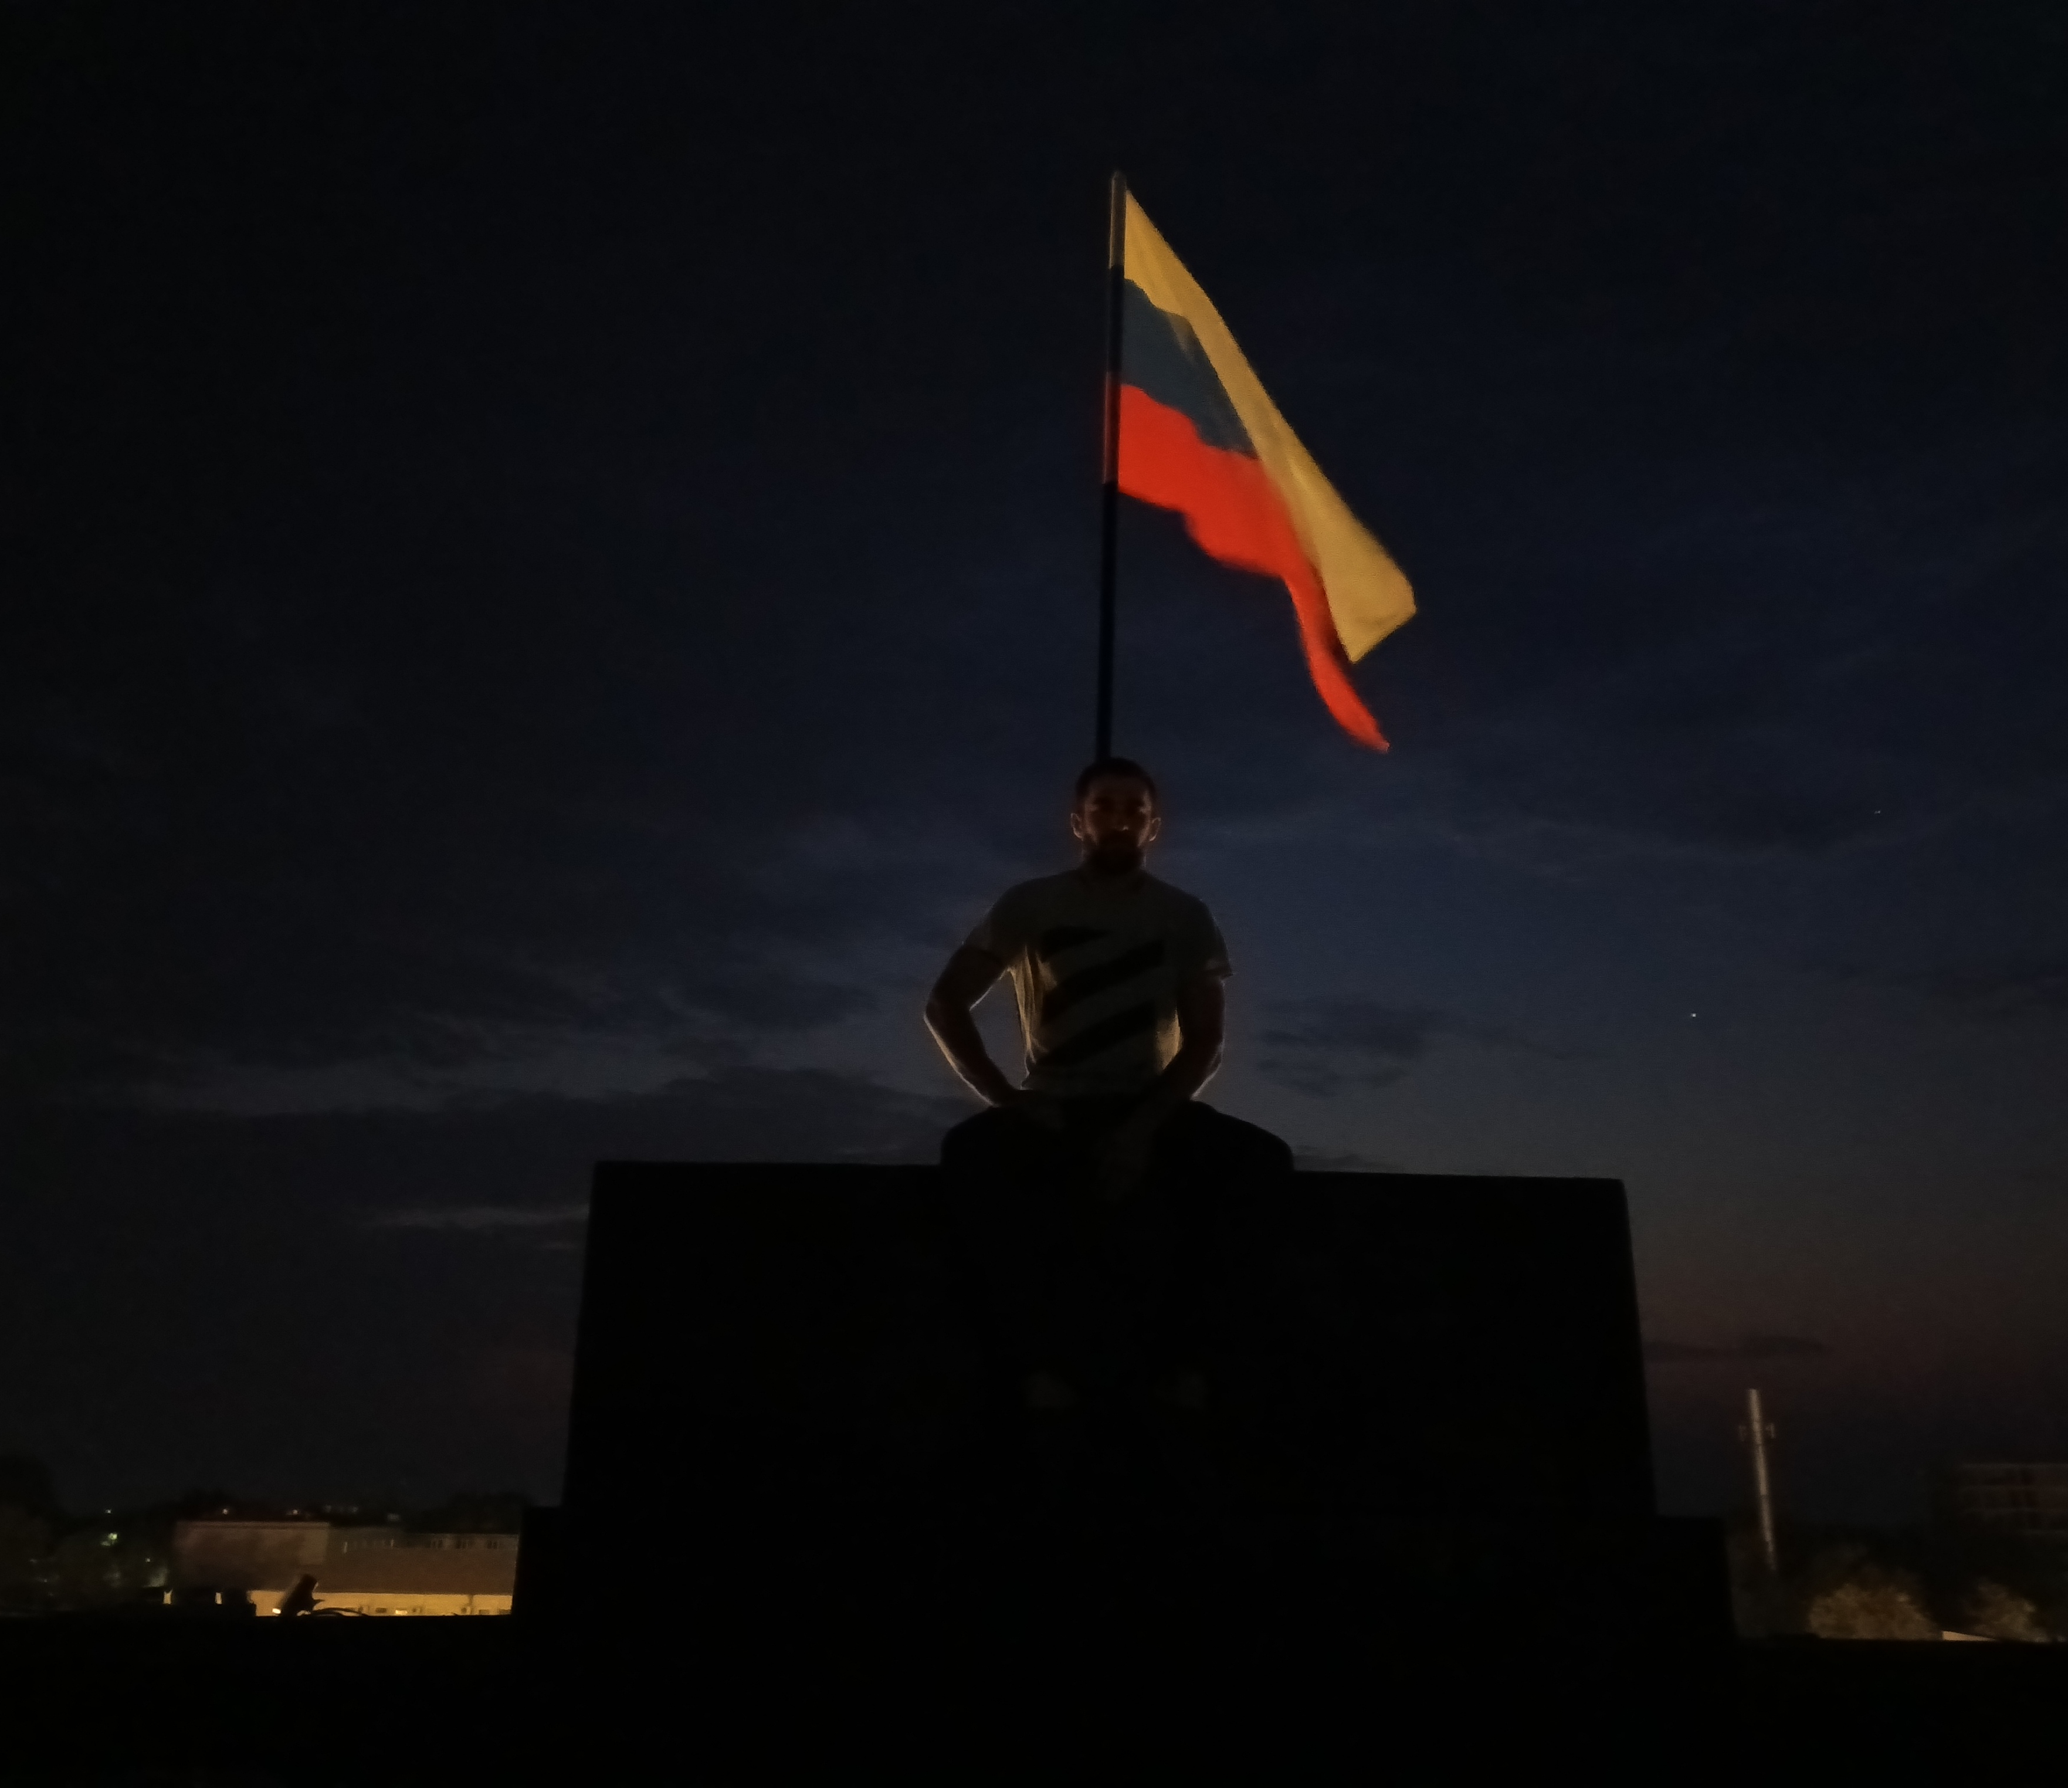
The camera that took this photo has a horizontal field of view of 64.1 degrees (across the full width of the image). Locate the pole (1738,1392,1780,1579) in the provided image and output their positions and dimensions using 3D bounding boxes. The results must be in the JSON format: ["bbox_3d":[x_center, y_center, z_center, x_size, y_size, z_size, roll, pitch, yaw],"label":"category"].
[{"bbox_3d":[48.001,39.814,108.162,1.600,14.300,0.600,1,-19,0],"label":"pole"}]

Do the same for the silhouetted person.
[{"bbox_3d":[0.108,0.270,2.947,0.630,1.320,0.760,0,-19,2],"label":"silhouetted person"}]

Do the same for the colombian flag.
[{"bbox_3d":[0.545,-1.054,3.961,0.690,1.530,0.300,1,-19,0],"label":"colombian flag"}]

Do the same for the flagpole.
[{"bbox_3d":[0.169,-0.606,3.810,0.030,2.610,0.030,2,-18,0],"label":"flagpole"}]

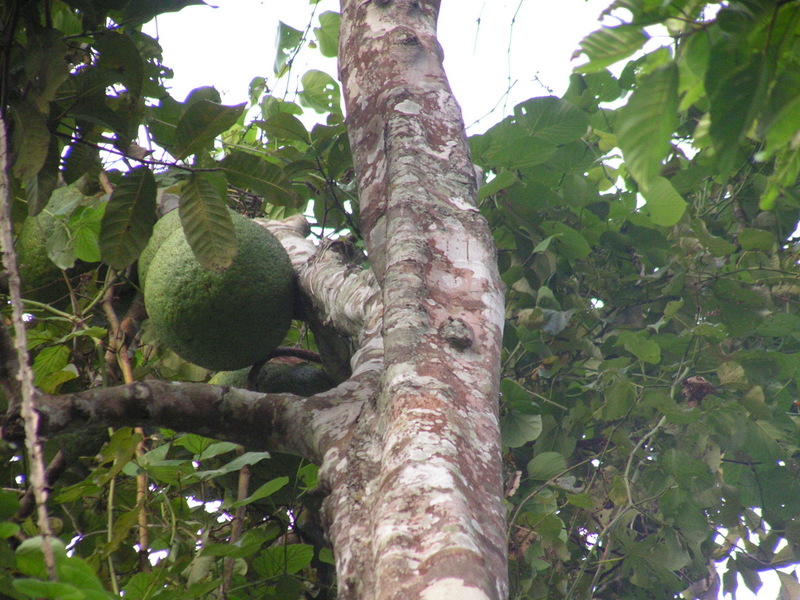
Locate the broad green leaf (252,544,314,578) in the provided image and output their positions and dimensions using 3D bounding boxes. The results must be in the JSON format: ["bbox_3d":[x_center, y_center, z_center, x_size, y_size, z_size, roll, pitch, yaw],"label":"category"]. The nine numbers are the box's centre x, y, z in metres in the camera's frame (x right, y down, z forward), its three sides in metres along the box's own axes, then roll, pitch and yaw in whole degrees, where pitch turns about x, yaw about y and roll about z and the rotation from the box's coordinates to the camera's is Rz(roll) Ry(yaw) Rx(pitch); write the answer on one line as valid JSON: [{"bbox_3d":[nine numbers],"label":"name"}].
[{"bbox_3d":[-0.232,0.520,15.800,0.123,0.025,0.091,-11,-45,0],"label":"broad green leaf"}]

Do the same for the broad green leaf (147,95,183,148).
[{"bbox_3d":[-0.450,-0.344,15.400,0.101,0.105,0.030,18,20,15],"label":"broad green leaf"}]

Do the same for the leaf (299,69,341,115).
[{"bbox_3d":[-0.158,-0.410,15.800,0.093,0.091,0.025,28,10,20],"label":"leaf"}]

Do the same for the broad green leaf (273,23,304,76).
[{"bbox_3d":[-0.215,-0.482,15.300,0.054,0.104,0.038,5,-20,2],"label":"broad green leaf"}]

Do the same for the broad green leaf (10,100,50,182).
[{"bbox_3d":[-0.707,-0.303,15.200,0.073,0.164,0.030,-11,-20,9],"label":"broad green leaf"}]

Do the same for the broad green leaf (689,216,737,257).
[{"bbox_3d":[0.680,-0.137,17.200,0.030,0.121,0.061,-30,-28,-57],"label":"broad green leaf"}]

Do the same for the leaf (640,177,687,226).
[{"bbox_3d":[0.508,-0.194,15.500,0.098,0.105,0.035,0,-20,0],"label":"leaf"}]

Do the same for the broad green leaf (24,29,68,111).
[{"bbox_3d":[-0.729,-0.478,16.400,0.092,0.175,0.025,-6,19,2],"label":"broad green leaf"}]

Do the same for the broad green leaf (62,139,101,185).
[{"bbox_3d":[-0.661,-0.287,16.500,0.075,0.106,0.025,27,17,-9],"label":"broad green leaf"}]

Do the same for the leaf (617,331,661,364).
[{"bbox_3d":[0.510,0.102,17.000,0.107,0.060,0.025,32,25,20],"label":"leaf"}]

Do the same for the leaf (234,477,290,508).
[{"bbox_3d":[-0.275,0.383,15.800,0.123,0.025,0.056,-26,-30,-10],"label":"leaf"}]

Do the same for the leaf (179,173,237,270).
[{"bbox_3d":[-0.370,-0.151,15.300,0.096,0.206,0.030,-17,-22,0],"label":"leaf"}]

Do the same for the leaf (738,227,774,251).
[{"bbox_3d":[0.718,-0.124,16.000,0.072,0.048,0.032,0,-20,0],"label":"leaf"}]

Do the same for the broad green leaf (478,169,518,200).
[{"bbox_3d":[0.218,-0.254,17.600,0.108,0.025,0.052,-34,-74,11],"label":"broad green leaf"}]

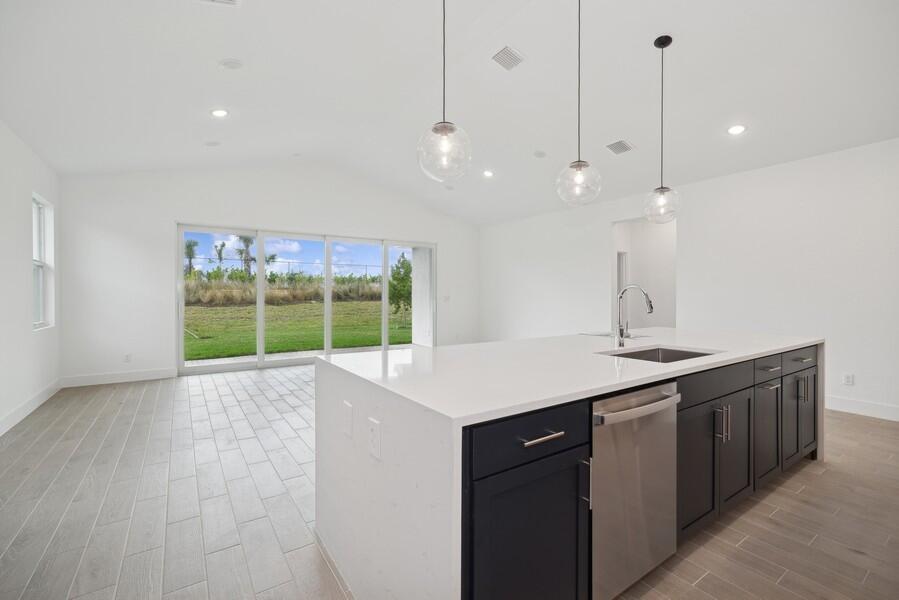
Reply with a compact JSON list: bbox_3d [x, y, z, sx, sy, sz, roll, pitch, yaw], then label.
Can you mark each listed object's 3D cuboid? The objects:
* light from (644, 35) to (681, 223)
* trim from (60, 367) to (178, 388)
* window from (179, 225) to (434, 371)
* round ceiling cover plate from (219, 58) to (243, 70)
[{"bbox_3d":[1.774,-1.409,3.120,0.270,1.530,0.270,0,1,-33],"label":"light"},{"bbox_3d":[-4.750,1.125,5.445,1.280,0.140,0.018,0,1,-33],"label":"trim"},{"bbox_3d":[-2.255,-0.015,7.070,4.620,2.370,0.150,0,1,-32],"label":"window"},{"bbox_3d":[-2.007,-2.152,3.438,0.195,0.020,0.195,-17,10,-31],"label":"round ceiling cover plate"}]

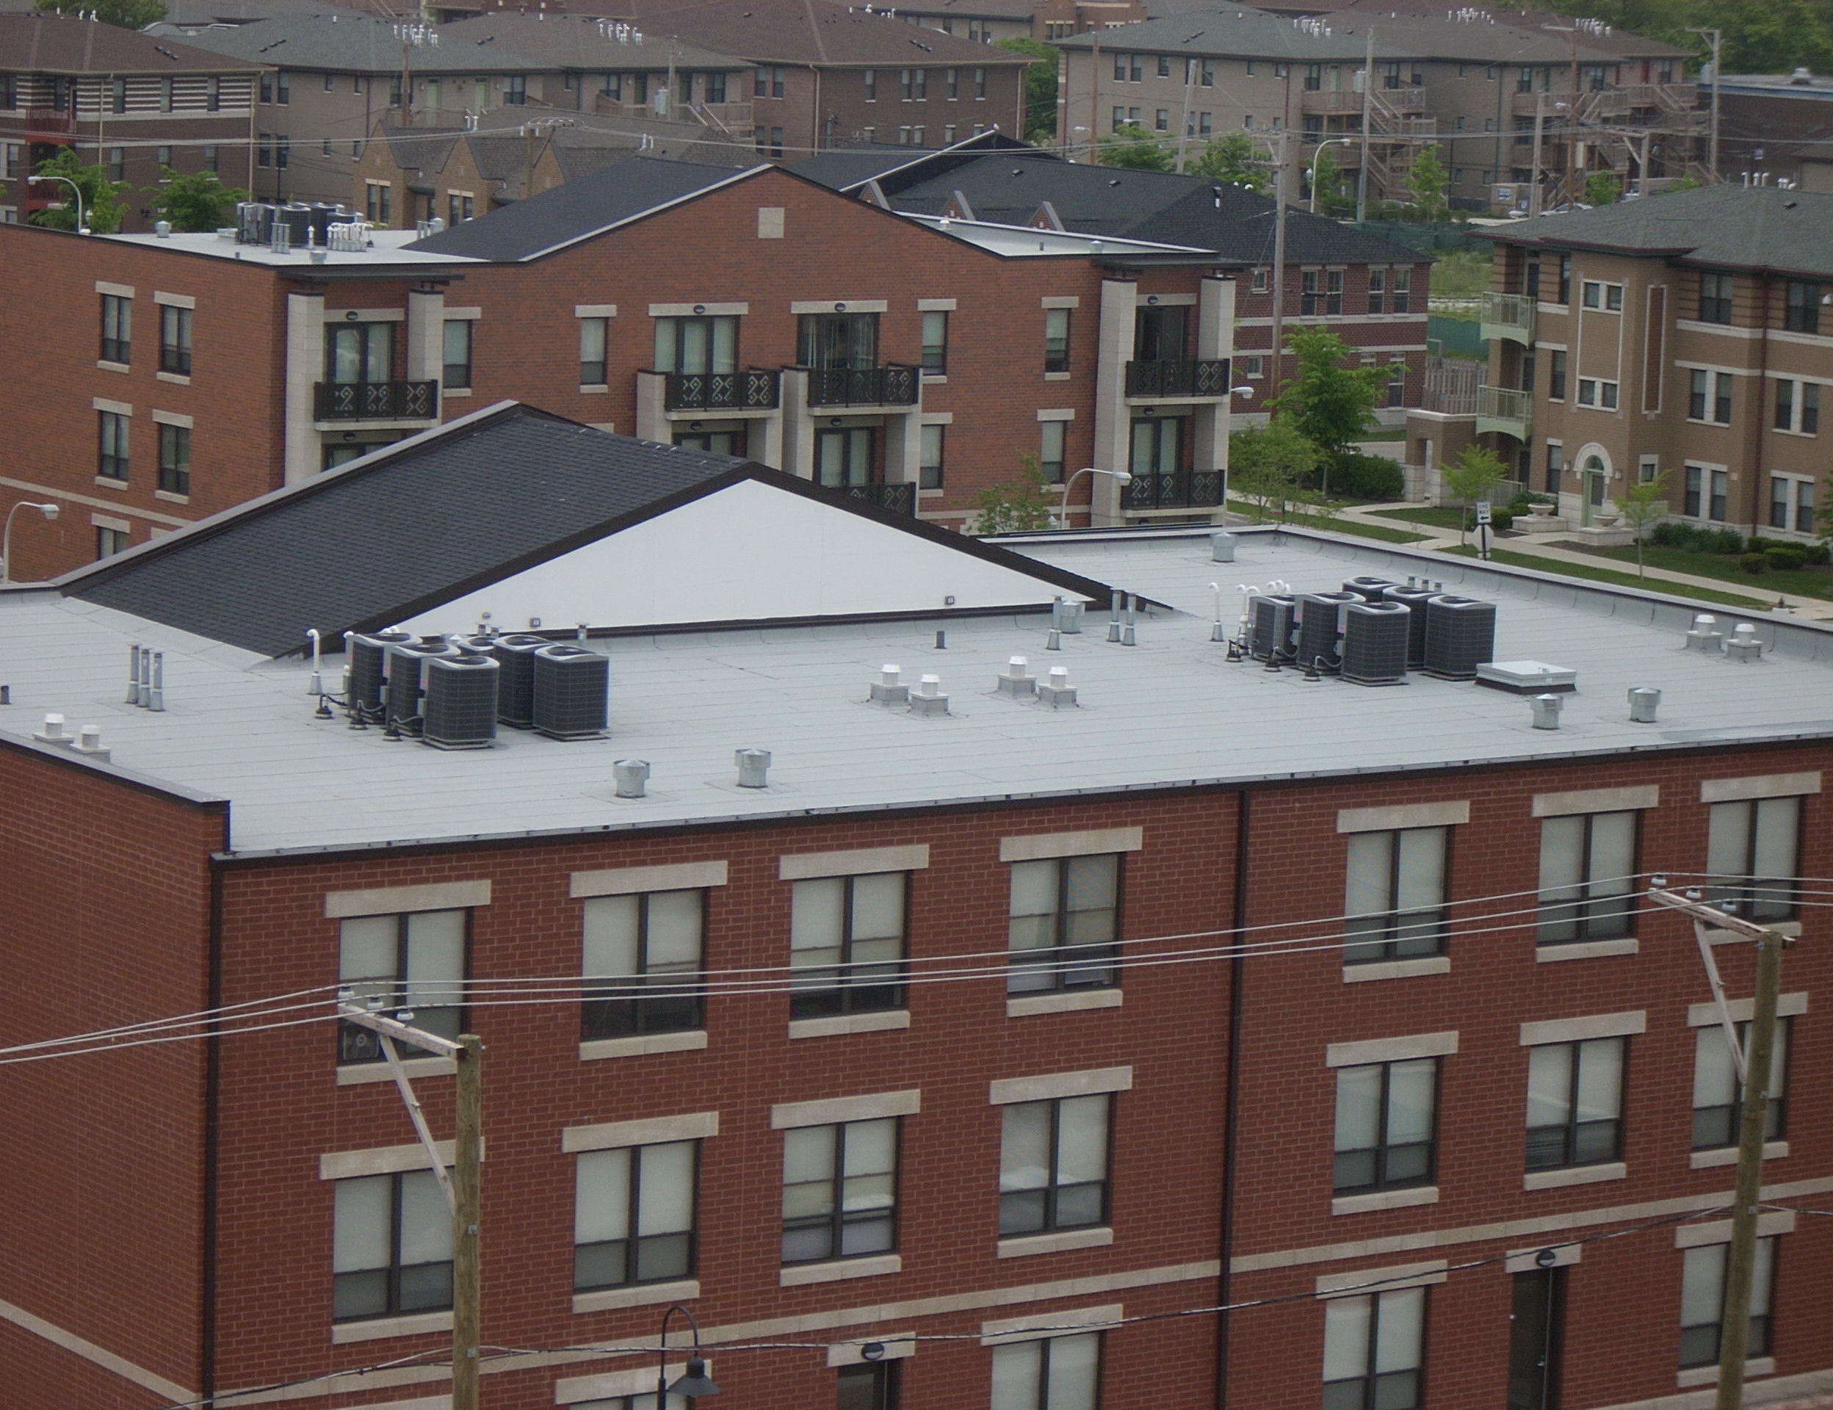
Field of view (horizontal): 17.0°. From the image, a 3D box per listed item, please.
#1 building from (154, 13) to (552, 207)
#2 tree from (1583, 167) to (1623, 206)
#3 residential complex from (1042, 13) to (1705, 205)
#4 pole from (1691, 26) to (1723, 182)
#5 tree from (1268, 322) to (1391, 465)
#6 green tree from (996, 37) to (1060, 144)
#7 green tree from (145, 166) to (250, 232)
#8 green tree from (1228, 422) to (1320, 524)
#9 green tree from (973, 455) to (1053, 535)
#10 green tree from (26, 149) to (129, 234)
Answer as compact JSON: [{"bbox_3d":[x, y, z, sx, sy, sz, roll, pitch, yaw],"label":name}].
[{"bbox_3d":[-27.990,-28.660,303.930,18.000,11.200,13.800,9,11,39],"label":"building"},{"bbox_3d":[38.880,-28.770,348.240,2.200,3.370,2.200,2,8,0],"label":"tree"},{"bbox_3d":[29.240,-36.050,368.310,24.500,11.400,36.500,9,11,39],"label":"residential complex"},{"bbox_3d":[47.150,-35.120,367.780,2.500,10.940,0.350,9,11,39],"label":"pole"},{"bbox_3d":[13.420,-9.730,202.390,4.200,5.500,4.200,2,8,0],"label":"tree"},{"bbox_3d":[7.150,-38.130,388.590,6.000,8.230,6.000,2,8,0],"label":"green tree"},{"bbox_3d":[-31.030,-20.350,264.410,4.700,5.800,4.700,2,8,0],"label":"green tree"},{"bbox_3d":[11.270,-7.530,195.220,3.100,3.040,3.100,2,8,0],"label":"green tree"},{"bbox_3d":[2.440,-4.000,161.360,2.500,5.110,2.500,2,8,0],"label":"green tree"},{"bbox_3d":[-35.400,-20.080,258.470,4.500,6.660,4.500,2,8,0],"label":"green tree"}]

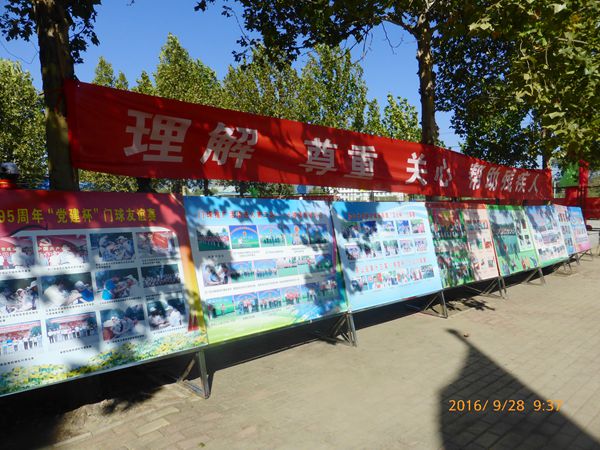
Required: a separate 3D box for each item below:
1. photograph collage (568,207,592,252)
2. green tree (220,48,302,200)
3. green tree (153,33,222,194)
[{"bbox_3d":[8.457,0.127,13.059,1.695,1.288,0.250,-2,2,-44],"label":"photograph collage"},{"bbox_3d":[-2.051,-4.172,22.640,4.362,10.197,4.362,0,2,0],"label":"green tree"},{"bbox_3d":[-5.193,-3.946,20.136,3.393,9.882,3.393,0,2,0],"label":"green tree"}]

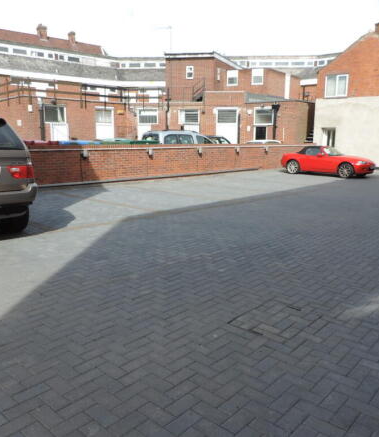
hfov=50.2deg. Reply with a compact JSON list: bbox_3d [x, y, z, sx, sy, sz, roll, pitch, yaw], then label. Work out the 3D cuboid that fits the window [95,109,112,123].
[{"bbox_3d":[-4.903,-5.941,23.308,1.150,0.880,0.120,-9,14,-40],"label":"window"}]

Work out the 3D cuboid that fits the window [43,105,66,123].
[{"bbox_3d":[-7.082,-5.523,21.356,1.150,0.950,0.120,-9,14,-40],"label":"window"}]

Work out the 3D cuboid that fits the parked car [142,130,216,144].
[{"bbox_3d":[-0.266,-3.261,19.536,4.100,1.840,1.700,-9,14,-41],"label":"parked car"}]

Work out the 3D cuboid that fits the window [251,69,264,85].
[{"bbox_3d":[4.427,-9.191,26.230,0.840,1.100,0.120,3,11,14],"label":"window"}]

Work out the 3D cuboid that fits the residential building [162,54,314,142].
[{"bbox_3d":[3.480,-7.647,27.851,9.300,7.400,8.500,2,11,10],"label":"residential building"}]

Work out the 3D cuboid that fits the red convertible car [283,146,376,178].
[{"bbox_3d":[6.027,-2.556,17.826,4.000,1.250,1.730,10,14,39],"label":"red convertible car"}]

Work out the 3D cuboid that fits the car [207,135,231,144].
[{"bbox_3d":[1.438,-3.632,22.414,4.200,1.520,1.750,-9,14,-41],"label":"car"}]

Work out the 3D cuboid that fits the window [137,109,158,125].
[{"bbox_3d":[-2.513,-6.252,24.771,1.250,0.970,0.120,-2,11,-14],"label":"window"}]

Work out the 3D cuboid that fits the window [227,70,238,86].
[{"bbox_3d":[2.857,-9.273,26.726,0.770,1.050,0.120,3,11,14],"label":"window"}]

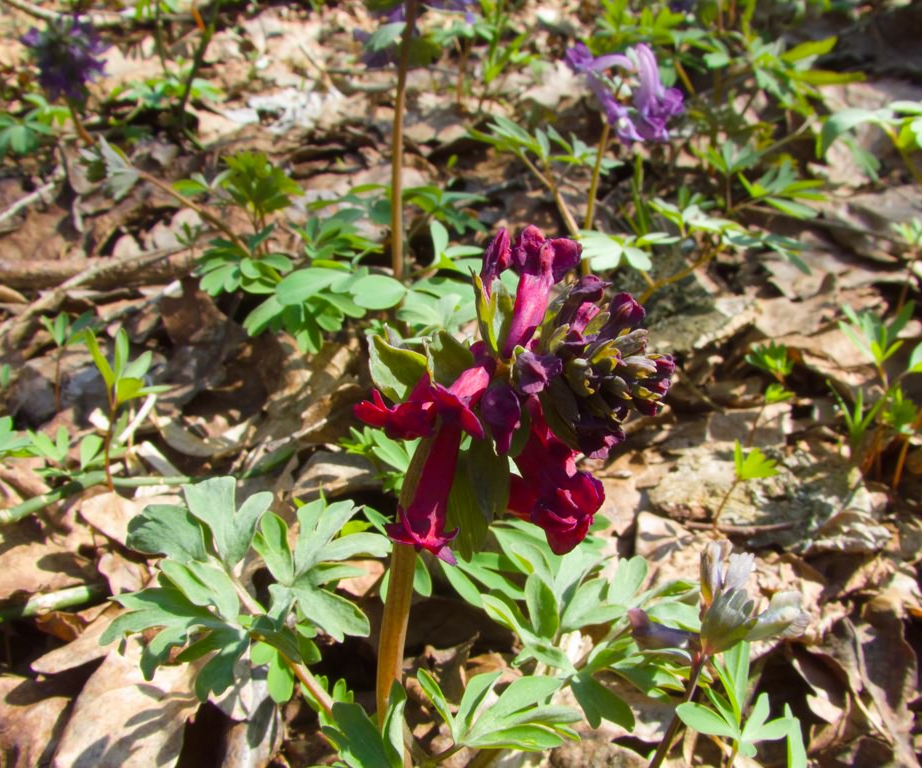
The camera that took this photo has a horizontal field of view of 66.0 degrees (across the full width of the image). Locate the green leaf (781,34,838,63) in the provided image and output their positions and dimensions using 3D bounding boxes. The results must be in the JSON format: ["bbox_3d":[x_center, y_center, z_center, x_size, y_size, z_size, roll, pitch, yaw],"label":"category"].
[{"bbox_3d":[0.217,-0.209,0.442,0.035,0.016,0.010,0,38,0],"label":"green leaf"}]

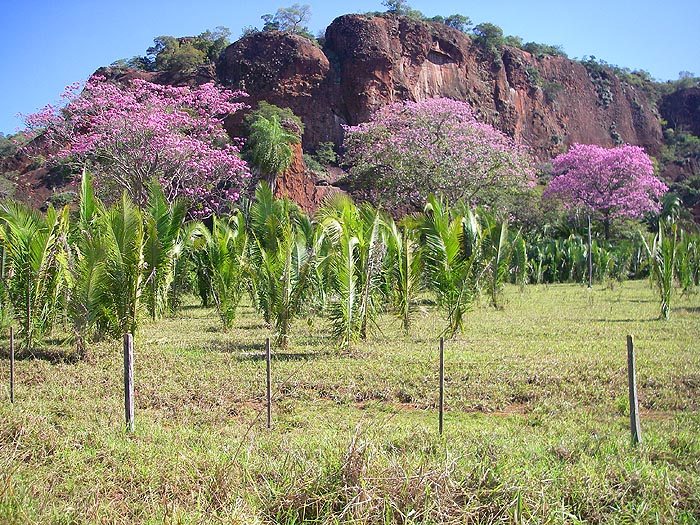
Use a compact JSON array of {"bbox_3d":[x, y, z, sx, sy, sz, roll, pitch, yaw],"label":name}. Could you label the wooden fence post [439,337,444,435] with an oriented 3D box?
[{"bbox_3d":[1.238,1.665,10.400,0.070,1.326,0.070,0,0,0],"label":"wooden fence post"}]

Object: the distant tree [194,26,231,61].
[{"bbox_3d":[-17.894,-28.306,100.000,4.685,4.815,4.600,0,0,0],"label":"distant tree"}]

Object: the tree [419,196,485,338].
[{"bbox_3d":[2.708,0.133,20.500,1.761,3.788,1.800,0,0,0],"label":"tree"}]

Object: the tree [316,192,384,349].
[{"bbox_3d":[0.036,0.217,18.500,1.685,3.708,1.750,0,0,0],"label":"tree"}]

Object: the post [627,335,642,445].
[{"bbox_3d":[3.314,1.482,8.950,0.110,1.275,0.110,-3,0,0],"label":"post"}]

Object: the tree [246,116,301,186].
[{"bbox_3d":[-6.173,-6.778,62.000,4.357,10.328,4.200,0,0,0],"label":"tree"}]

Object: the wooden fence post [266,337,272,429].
[{"bbox_3d":[-1.121,1.671,10.700,0.065,1.281,0.065,0,0,0],"label":"wooden fence post"}]

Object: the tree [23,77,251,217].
[{"bbox_3d":[-13.059,-5.444,47.000,13.946,11.866,12.500,0,0,0],"label":"tree"}]

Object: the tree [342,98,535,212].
[{"bbox_3d":[7.256,-6.641,63.000,15.742,13.610,13.500,0,0,0],"label":"tree"}]

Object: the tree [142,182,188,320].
[{"bbox_3d":[-6.243,-0.372,26.000,1.556,4.669,1.700,0,0,0],"label":"tree"}]

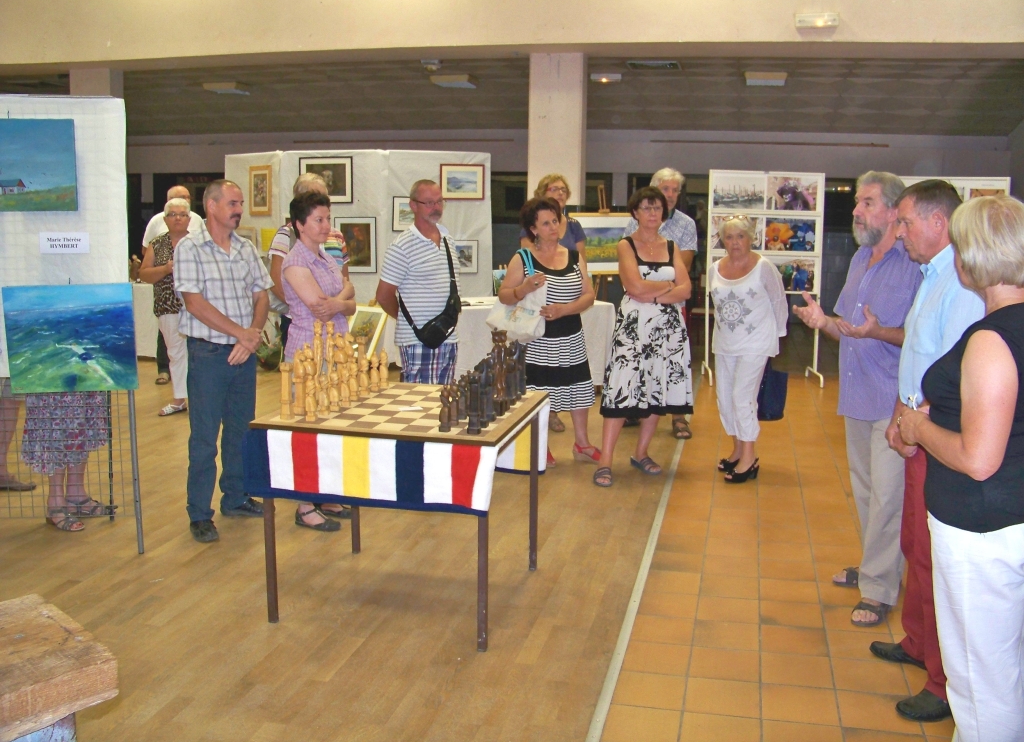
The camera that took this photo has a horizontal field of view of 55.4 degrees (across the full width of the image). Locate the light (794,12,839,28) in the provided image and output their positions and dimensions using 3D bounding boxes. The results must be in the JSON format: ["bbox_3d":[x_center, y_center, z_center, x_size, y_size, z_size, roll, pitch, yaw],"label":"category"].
[{"bbox_3d":[2.570,-2.963,8.241,0.360,0.110,0.080,3,10,12],"label":"light"}]

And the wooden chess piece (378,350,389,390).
[{"bbox_3d":[-0.550,-0.011,4.154,0.041,0.160,0.040,3,10,13],"label":"wooden chess piece"}]

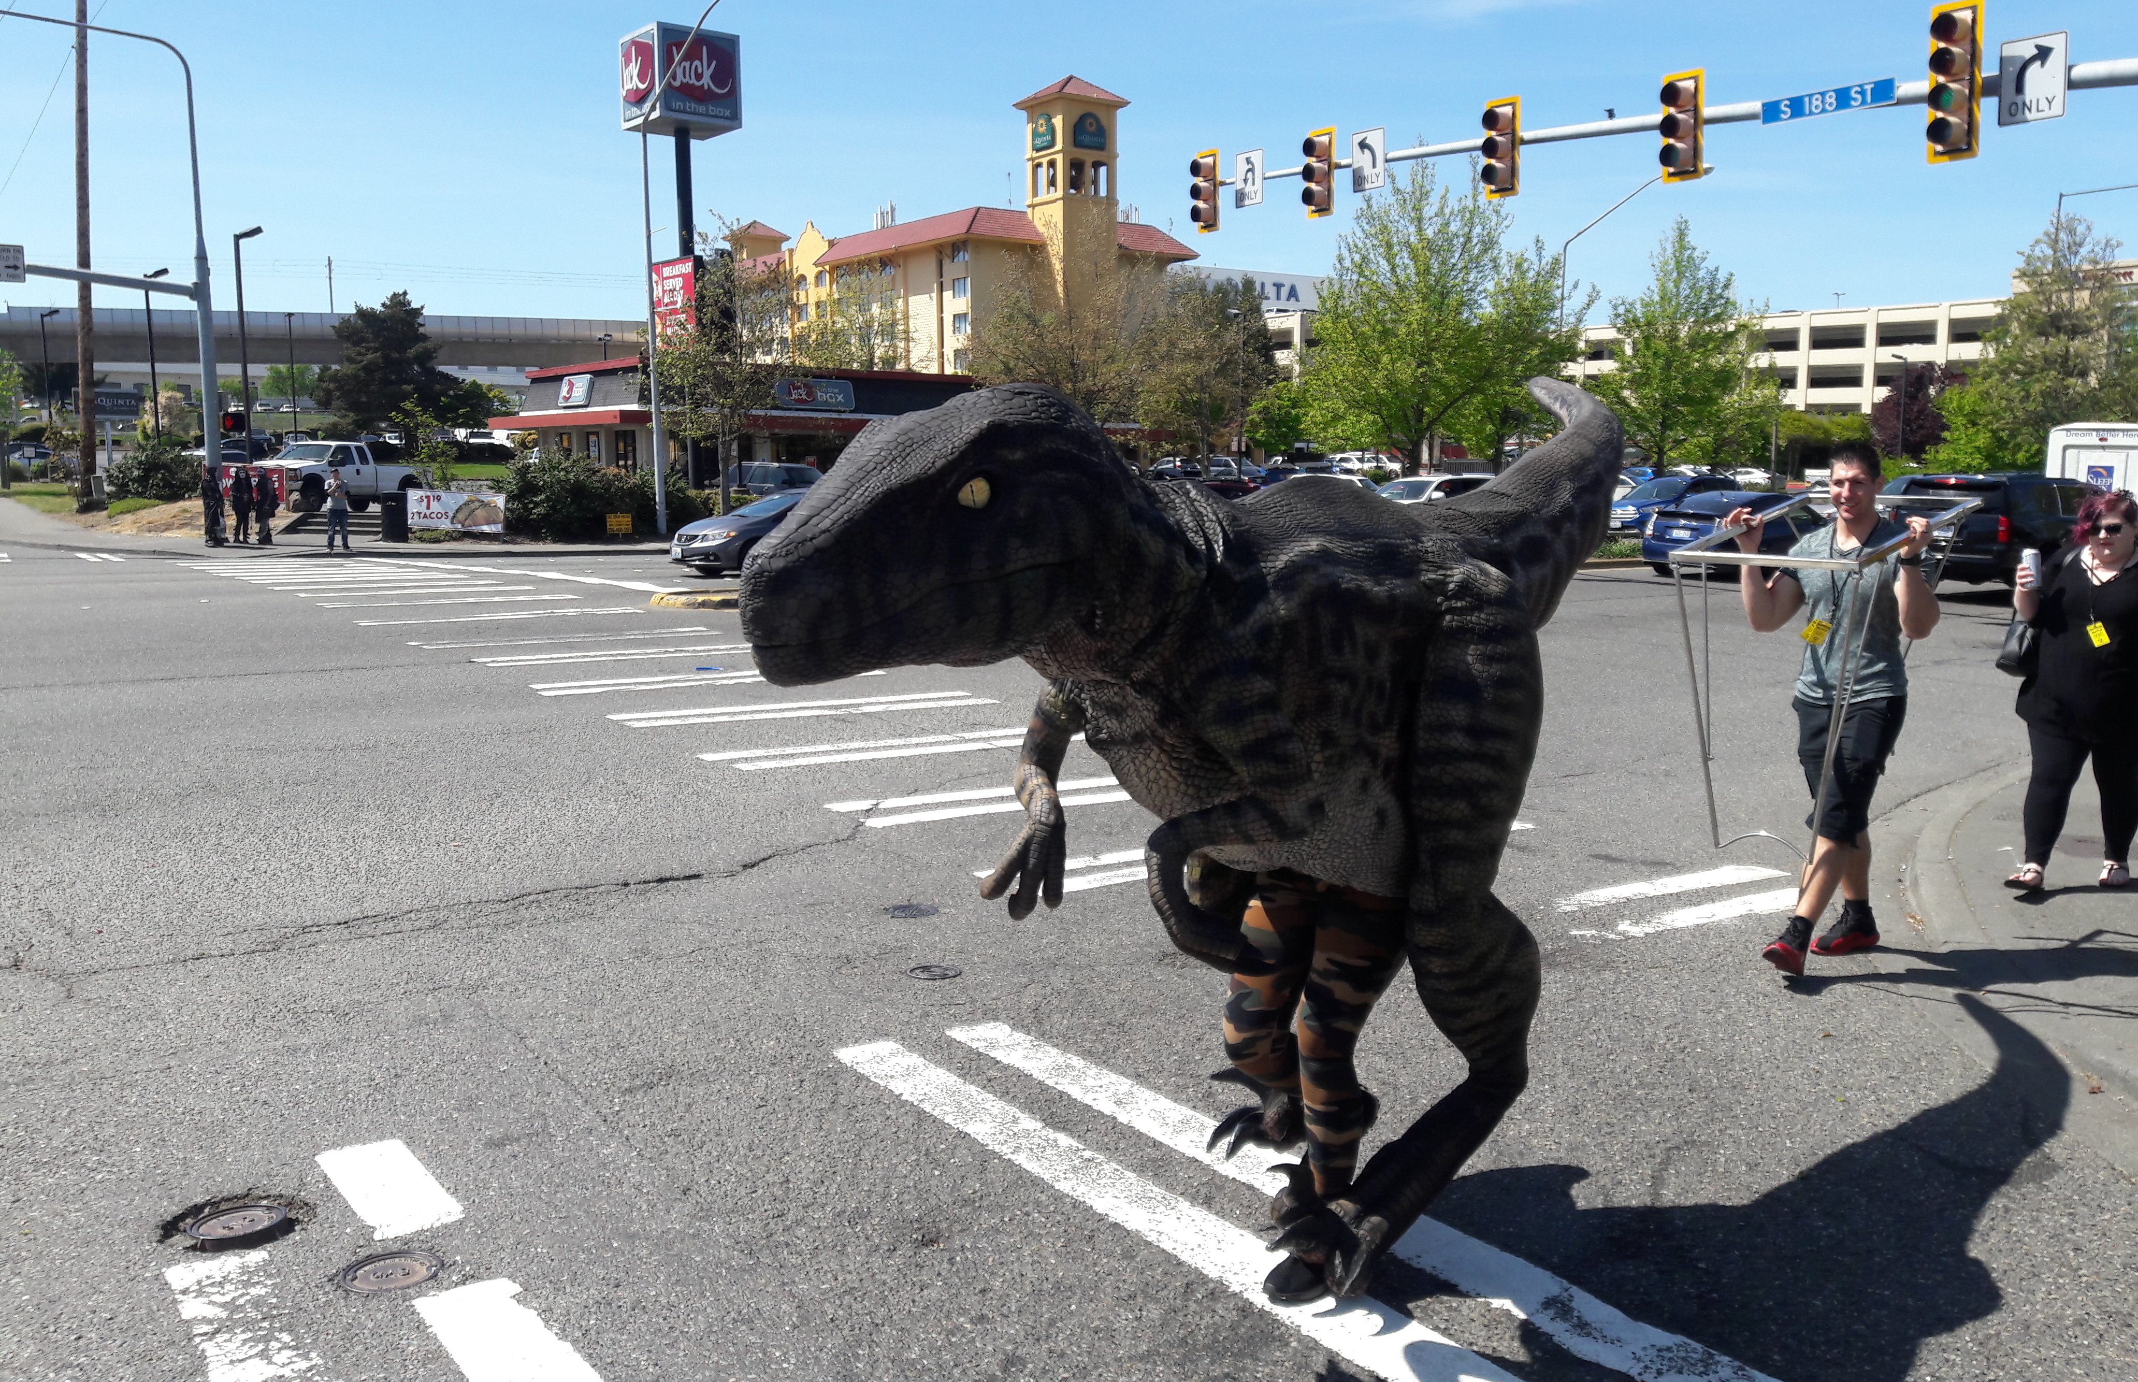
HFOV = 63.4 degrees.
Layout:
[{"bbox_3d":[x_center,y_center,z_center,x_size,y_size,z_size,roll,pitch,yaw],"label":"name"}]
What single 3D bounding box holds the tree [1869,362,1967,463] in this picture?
[{"bbox_3d":[42.319,-12.999,86.000,5.300,6.800,5.200,0,7,0],"label":"tree"}]

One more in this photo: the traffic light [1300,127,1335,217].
[{"bbox_3d":[3.846,-7.987,26.702,0.400,1.310,0.600,-5,8,-33],"label":"traffic light"}]

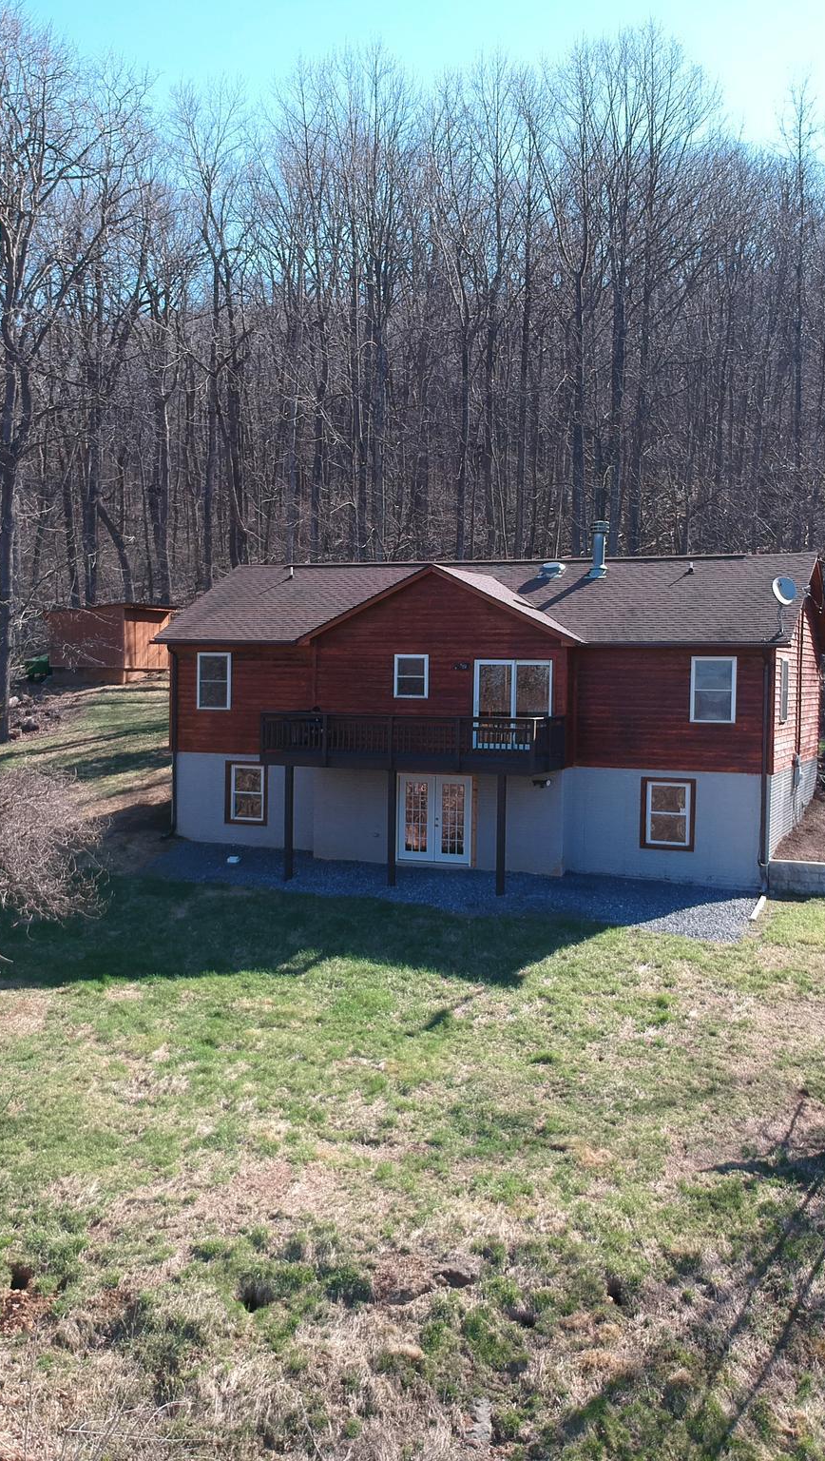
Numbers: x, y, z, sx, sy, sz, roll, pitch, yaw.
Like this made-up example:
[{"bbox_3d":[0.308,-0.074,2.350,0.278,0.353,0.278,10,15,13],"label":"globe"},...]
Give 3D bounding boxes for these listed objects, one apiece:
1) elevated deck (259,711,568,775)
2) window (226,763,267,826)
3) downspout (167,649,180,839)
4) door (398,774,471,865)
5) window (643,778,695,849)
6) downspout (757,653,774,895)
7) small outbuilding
[{"bbox_3d":[-0.001,0.212,31.413,6.430,1.170,2.220,2,3,22],"label":"elevated deck"},{"bbox_3d":[-4.198,1.566,35.233,1.170,1.575,0.120,2,3,22],"label":"window"},{"bbox_3d":[-6.077,0.313,35.770,0.120,4.810,0.380,2,3,22],"label":"downspout"},{"bbox_3d":[0.515,2.058,32.490,1.840,2.120,0.130,2,3,22],"label":"door"},{"bbox_3d":[5.672,1.853,31.149,1.160,1.585,0.120,2,3,22],"label":"window"},{"bbox_3d":[7.576,0.916,30.138,0.120,5.210,0.360,2,3,22],"label":"downspout"},{"bbox_3d":[-11.755,-3.386,55.310,3.700,3.050,3.900,2,3,22],"label":"small outbuilding"}]

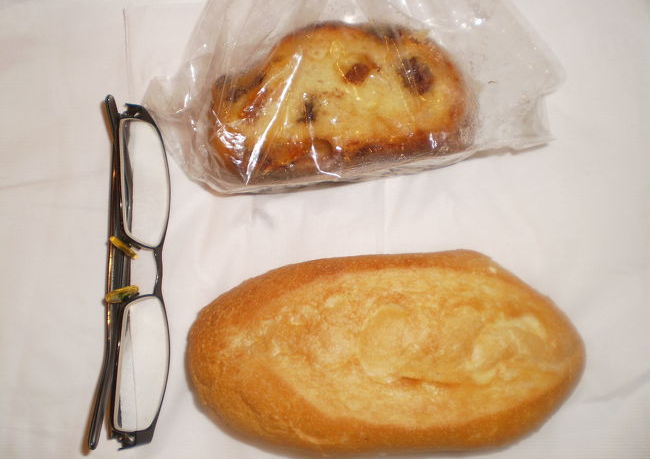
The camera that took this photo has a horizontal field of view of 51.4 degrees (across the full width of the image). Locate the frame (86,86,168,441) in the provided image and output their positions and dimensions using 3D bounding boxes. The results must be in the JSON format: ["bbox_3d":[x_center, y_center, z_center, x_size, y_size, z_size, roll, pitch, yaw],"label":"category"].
[{"bbox_3d":[-0.076,0.015,0.264,0.028,0.027,0.136,-3,81,10],"label":"frame"}]

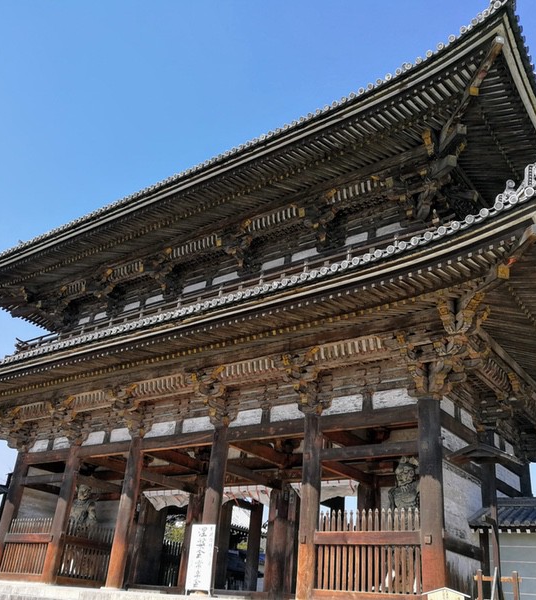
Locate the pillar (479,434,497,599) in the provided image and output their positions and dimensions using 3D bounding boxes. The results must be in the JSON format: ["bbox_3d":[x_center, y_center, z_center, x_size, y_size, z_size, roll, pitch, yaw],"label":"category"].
[{"bbox_3d":[6.395,6.298,18.118,0.530,4.898,0.530,-16,-33,35],"label":"pillar"}]

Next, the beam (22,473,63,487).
[{"bbox_3d":[-9.346,7.465,25.885,3.291,0.316,0.227,-16,-33,35],"label":"beam"}]

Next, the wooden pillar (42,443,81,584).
[{"bbox_3d":[-7.809,8.061,23.825,0.535,5.125,0.535,-15,-32,34],"label":"wooden pillar"}]

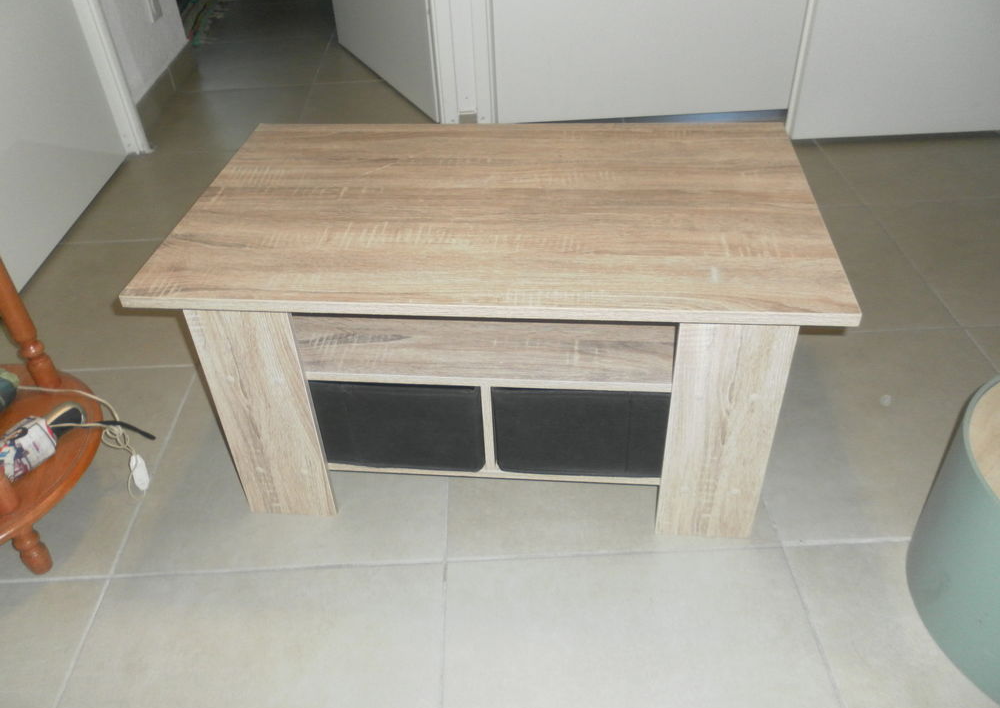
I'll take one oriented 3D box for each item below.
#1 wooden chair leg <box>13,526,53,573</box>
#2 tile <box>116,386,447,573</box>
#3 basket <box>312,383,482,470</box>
[{"bbox_3d":[-0.634,0.260,1.088,0.037,0.085,0.037,-3,39,0],"label":"wooden chair leg"},{"bbox_3d":[-0.304,0.153,1.274,0.450,0.010,0.450,-3,39,0],"label":"tile"},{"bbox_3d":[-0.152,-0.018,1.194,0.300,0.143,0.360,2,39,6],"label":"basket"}]

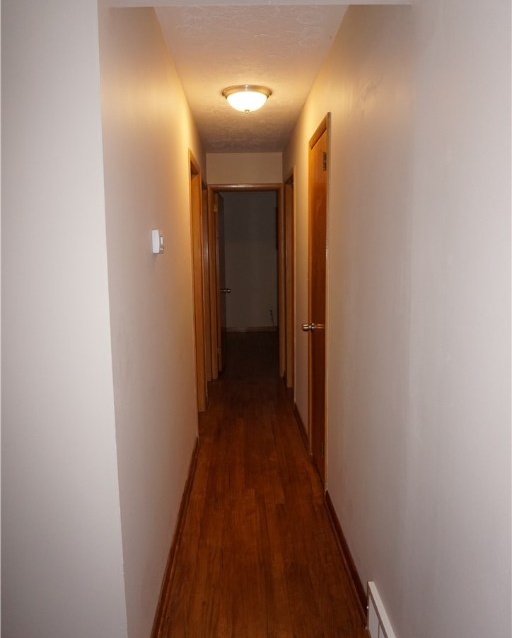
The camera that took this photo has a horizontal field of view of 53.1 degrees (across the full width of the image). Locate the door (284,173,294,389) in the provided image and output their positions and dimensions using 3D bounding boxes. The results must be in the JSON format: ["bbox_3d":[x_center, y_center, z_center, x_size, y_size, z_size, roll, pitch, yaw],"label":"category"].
[{"bbox_3d":[0.351,-0.257,4.811,0.050,2.030,0.700,-1,8,-2],"label":"door"}]

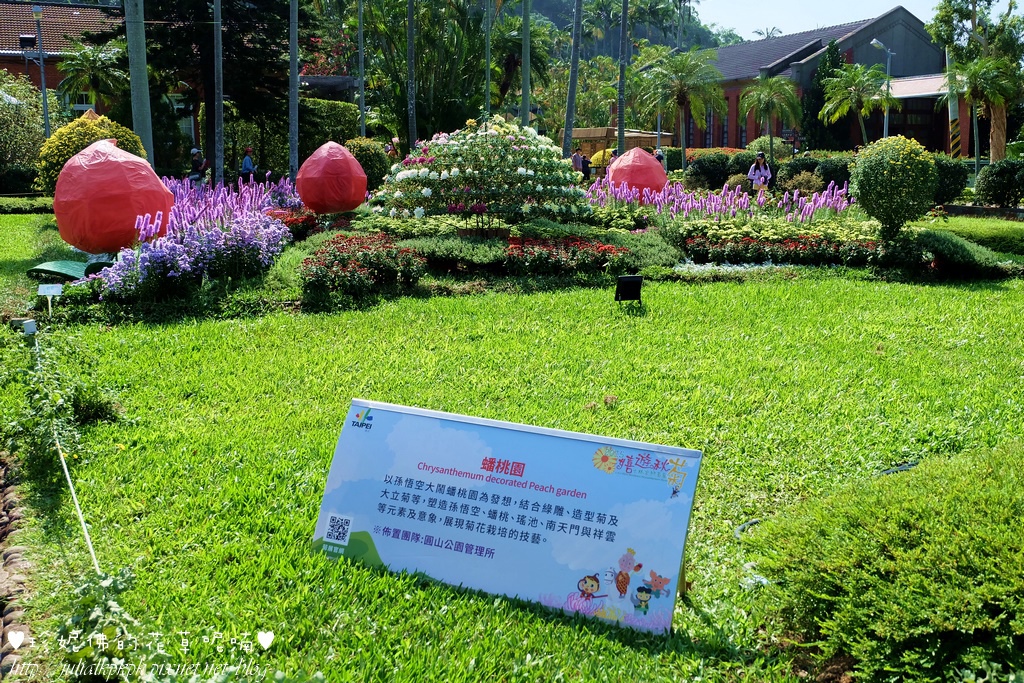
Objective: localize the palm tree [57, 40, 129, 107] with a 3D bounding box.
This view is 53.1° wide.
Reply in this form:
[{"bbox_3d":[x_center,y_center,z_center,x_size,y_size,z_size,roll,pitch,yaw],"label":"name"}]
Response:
[{"bbox_3d":[-13.324,-7.122,33.000,2.400,5.100,2.400,-1,11,0],"label":"palm tree"}]

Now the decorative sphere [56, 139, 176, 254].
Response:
[{"bbox_3d":[-5.642,-1.980,14.500,1.690,1.660,1.690,-1,11,0],"label":"decorative sphere"}]

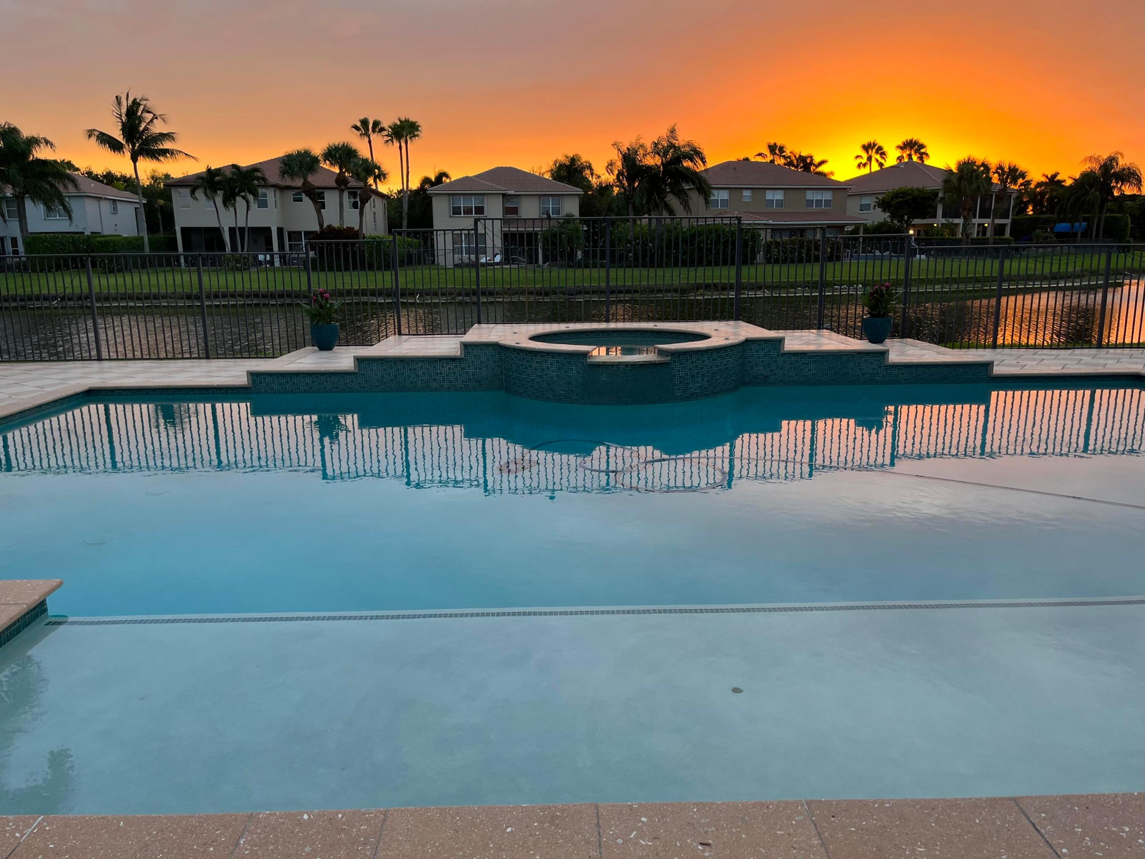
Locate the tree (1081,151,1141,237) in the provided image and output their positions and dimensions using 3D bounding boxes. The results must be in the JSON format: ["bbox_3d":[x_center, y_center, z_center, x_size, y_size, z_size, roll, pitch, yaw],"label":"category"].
[{"bbox_3d":[49.472,-21.073,79.430,4.995,8.835,4.745,7,14,31],"label":"tree"}]

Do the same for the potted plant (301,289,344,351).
[{"bbox_3d":[-3.545,-1.564,12.214,0.585,0.865,0.526,-4,12,-16],"label":"potted plant"}]

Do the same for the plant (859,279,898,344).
[{"bbox_3d":[4.392,-1.681,12.342,0.508,0.875,0.508,4,13,19],"label":"plant"}]

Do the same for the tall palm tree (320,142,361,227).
[{"bbox_3d":[-15.185,-14.725,56.756,2.609,8.107,2.609,-4,12,-14],"label":"tall palm tree"}]

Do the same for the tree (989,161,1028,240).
[{"bbox_3d":[36.516,-18.668,72.436,3.030,7.427,3.030,5,13,26],"label":"tree"}]

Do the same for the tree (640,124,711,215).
[{"bbox_3d":[7.059,-15.977,59.039,4.840,9.376,4.840,1,12,7],"label":"tree"}]

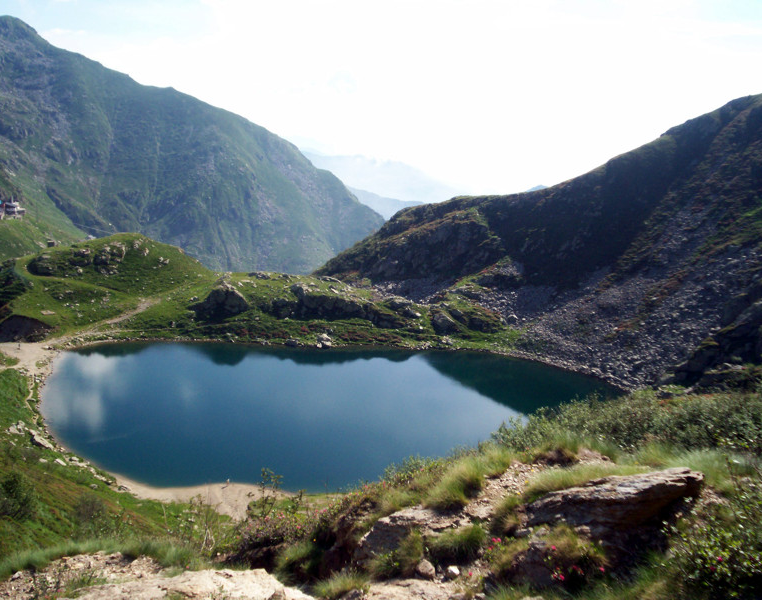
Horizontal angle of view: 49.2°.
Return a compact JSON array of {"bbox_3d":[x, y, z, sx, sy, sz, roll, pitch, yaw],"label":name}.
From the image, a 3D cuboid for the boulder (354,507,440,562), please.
[{"bbox_3d":[0.143,2.161,7.700,0.826,0.420,0.550,0,10,1],"label":"boulder"}]

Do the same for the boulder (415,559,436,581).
[{"bbox_3d":[0.375,2.266,7.000,0.178,0.150,0.160,1,10,3],"label":"boulder"}]

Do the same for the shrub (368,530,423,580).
[{"bbox_3d":[0.125,2.205,7.200,0.507,0.350,0.400,0,10,1],"label":"shrub"}]

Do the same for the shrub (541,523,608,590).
[{"bbox_3d":[1.605,2.116,6.900,0.544,0.450,0.480,2,10,14],"label":"shrub"}]

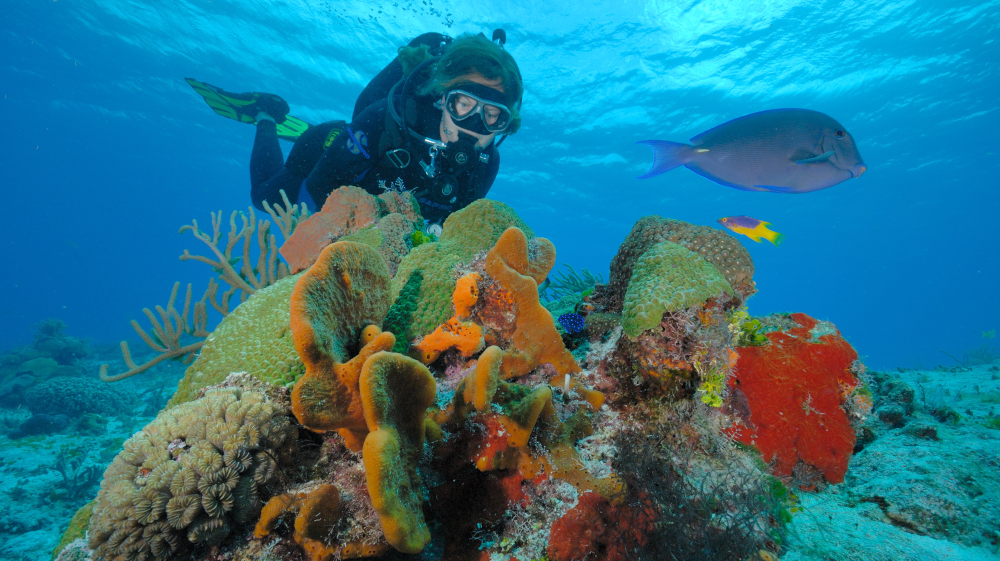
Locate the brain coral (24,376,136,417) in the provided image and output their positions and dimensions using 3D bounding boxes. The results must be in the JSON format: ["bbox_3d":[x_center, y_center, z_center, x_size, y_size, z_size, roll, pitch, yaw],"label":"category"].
[{"bbox_3d":[-2.615,0.723,2.600,0.600,0.230,0.480,6,-9,-39],"label":"brain coral"}]

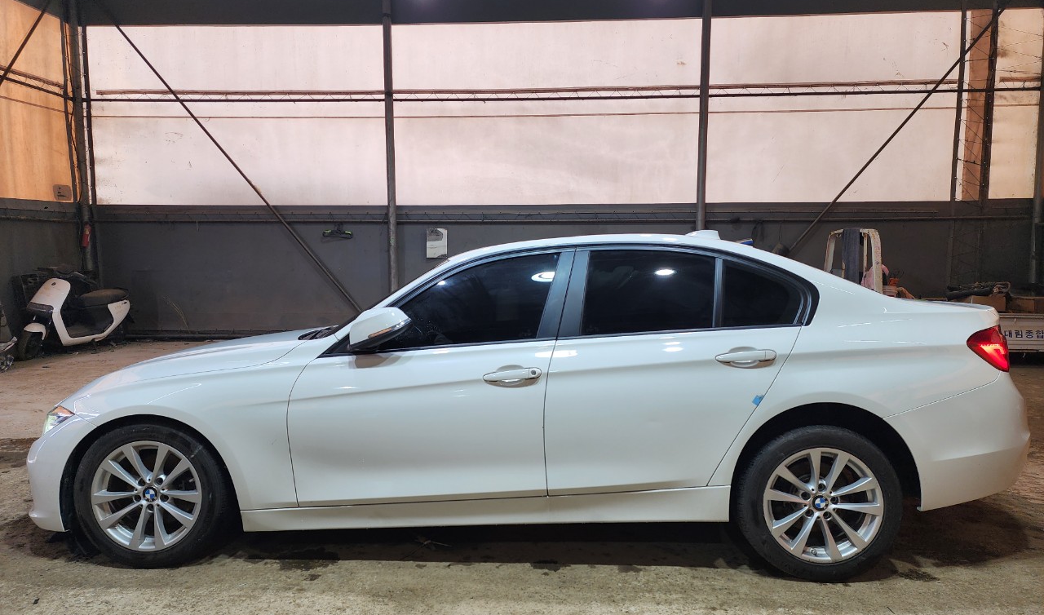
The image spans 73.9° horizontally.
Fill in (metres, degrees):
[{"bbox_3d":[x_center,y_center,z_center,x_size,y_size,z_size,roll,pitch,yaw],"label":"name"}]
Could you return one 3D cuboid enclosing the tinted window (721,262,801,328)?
[{"bbox_3d":[1.011,-0.058,2.955,0.344,0.297,0.050,0,-21,2],"label":"tinted window"}]

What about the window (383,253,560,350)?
[{"bbox_3d":[-0.218,-0.029,2.982,0.769,0.448,0.050,0,-21,2],"label":"window"}]

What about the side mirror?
[{"bbox_3d":[-0.580,0.092,2.841,0.244,0.179,0.150,1,6,9],"label":"side mirror"}]

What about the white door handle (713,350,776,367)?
[{"bbox_3d":[0.899,0.196,2.785,0.242,0.052,0.055,-7,5,3],"label":"white door handle"}]

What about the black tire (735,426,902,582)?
[{"bbox_3d":[1.221,0.794,2.901,0.655,0.655,0.225,0,6,2],"label":"black tire"}]

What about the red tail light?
[{"bbox_3d":[1.927,0.164,2.877,0.290,0.190,0.250,0,6,2],"label":"red tail light"}]

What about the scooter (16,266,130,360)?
[{"bbox_3d":[-5.642,0.024,8.797,0.680,1.060,1.640,1,6,8],"label":"scooter"}]

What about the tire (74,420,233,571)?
[{"bbox_3d":[-1.585,0.790,3.041,0.655,0.655,0.225,0,6,2],"label":"tire"}]

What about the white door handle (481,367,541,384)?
[{"bbox_3d":[-0.038,0.274,2.828,0.238,0.052,0.055,-7,5,3],"label":"white door handle"}]

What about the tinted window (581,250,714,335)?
[{"bbox_3d":[0.544,-0.065,2.964,0.587,0.392,0.050,0,-21,2],"label":"tinted window"}]

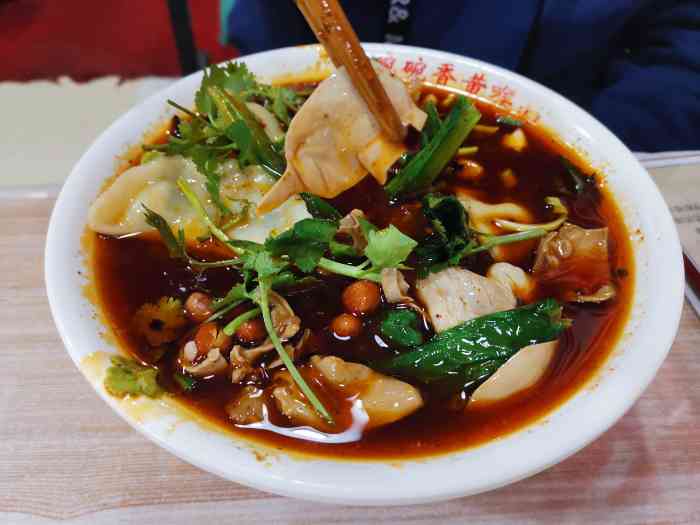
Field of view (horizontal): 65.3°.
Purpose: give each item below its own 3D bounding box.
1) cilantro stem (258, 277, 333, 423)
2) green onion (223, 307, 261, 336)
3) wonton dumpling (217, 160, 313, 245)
[{"bbox_3d":[-0.020,0.026,0.172,0.007,0.010,0.057,-20,52,-18],"label":"cilantro stem"},{"bbox_3d":[-0.035,0.019,0.180,0.014,0.004,0.004,-29,56,-24],"label":"green onion"},{"bbox_3d":[-0.033,-0.024,0.221,0.045,0.020,0.042,2,49,0],"label":"wonton dumpling"}]

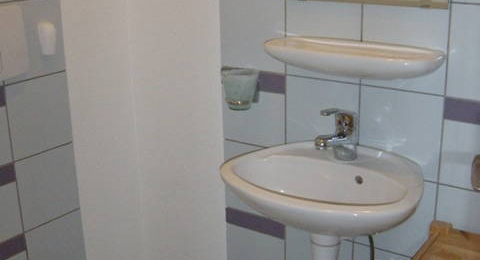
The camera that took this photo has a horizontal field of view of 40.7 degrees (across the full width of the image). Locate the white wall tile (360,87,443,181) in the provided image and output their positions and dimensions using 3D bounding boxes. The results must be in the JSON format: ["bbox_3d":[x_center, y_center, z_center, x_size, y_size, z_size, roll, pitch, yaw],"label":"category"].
[{"bbox_3d":[0.361,0.007,1.459,0.199,0.199,0.010,11,22,34],"label":"white wall tile"}]

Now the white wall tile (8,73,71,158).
[{"bbox_3d":[-0.516,-0.037,1.678,0.012,0.198,0.198,11,21,33],"label":"white wall tile"}]

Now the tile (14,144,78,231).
[{"bbox_3d":[-0.512,0.154,1.739,0.012,0.198,0.198,11,21,33],"label":"tile"}]

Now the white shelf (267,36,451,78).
[{"bbox_3d":[0.236,-0.144,1.394,0.404,0.072,0.157,11,22,34],"label":"white shelf"}]

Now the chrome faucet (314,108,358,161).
[{"bbox_3d":[0.209,0.006,1.395,0.052,0.146,0.157,11,22,34],"label":"chrome faucet"}]

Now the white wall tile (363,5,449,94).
[{"bbox_3d":[0.357,-0.181,1.399,0.199,0.199,0.010,11,22,34],"label":"white wall tile"}]

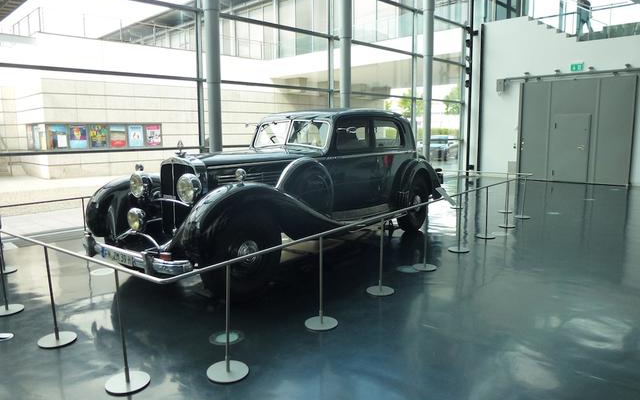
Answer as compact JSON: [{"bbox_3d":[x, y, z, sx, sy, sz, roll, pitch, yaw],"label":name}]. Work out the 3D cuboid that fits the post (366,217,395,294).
[{"bbox_3d":[0.545,0.487,4.110,0.244,0.670,0.244,0,9,0],"label":"post"}]

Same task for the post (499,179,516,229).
[{"bbox_3d":[3.045,0.069,7.496,0.272,0.761,0.272,-1,8,0],"label":"post"}]

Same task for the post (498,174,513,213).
[{"bbox_3d":[3.188,-0.117,7.878,0.244,0.670,0.244,6,11,36],"label":"post"}]

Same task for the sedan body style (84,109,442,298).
[{"bbox_3d":[-0.122,-0.305,5.894,1.800,1.700,5.300,6,11,36],"label":"sedan body style"}]

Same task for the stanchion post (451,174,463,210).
[{"bbox_3d":[2.478,-0.177,8.304,0.244,0.670,0.244,6,11,36],"label":"stanchion post"}]

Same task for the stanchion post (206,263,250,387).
[{"bbox_3d":[-0.587,0.750,2.974,0.272,0.761,0.272,-1,8,0],"label":"stanchion post"}]

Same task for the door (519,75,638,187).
[{"bbox_3d":[7.524,-2.004,13.725,3.030,3.030,0.100,7,11,43],"label":"door"}]

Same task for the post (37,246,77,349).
[{"bbox_3d":[-2.006,0.694,3.458,0.272,0.761,0.272,-1,8,0],"label":"post"}]

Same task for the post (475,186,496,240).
[{"bbox_3d":[2.216,0.163,6.121,0.244,0.670,0.244,6,11,36],"label":"post"}]

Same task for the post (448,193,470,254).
[{"bbox_3d":[1.829,0.293,6.023,0.272,0.761,0.272,-1,8,0],"label":"post"}]

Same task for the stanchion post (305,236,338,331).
[{"bbox_3d":[0.015,0.642,3.724,0.272,0.761,0.272,-1,8,0],"label":"stanchion post"}]

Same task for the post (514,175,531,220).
[{"bbox_3d":[3.287,-0.049,7.438,0.244,0.670,0.244,6,11,36],"label":"post"}]

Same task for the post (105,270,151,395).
[{"bbox_3d":[-1.220,0.767,2.848,0.272,0.761,0.272,-1,8,0],"label":"post"}]

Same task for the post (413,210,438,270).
[{"bbox_3d":[1.101,0.377,4.792,0.244,0.670,0.244,6,11,36],"label":"post"}]

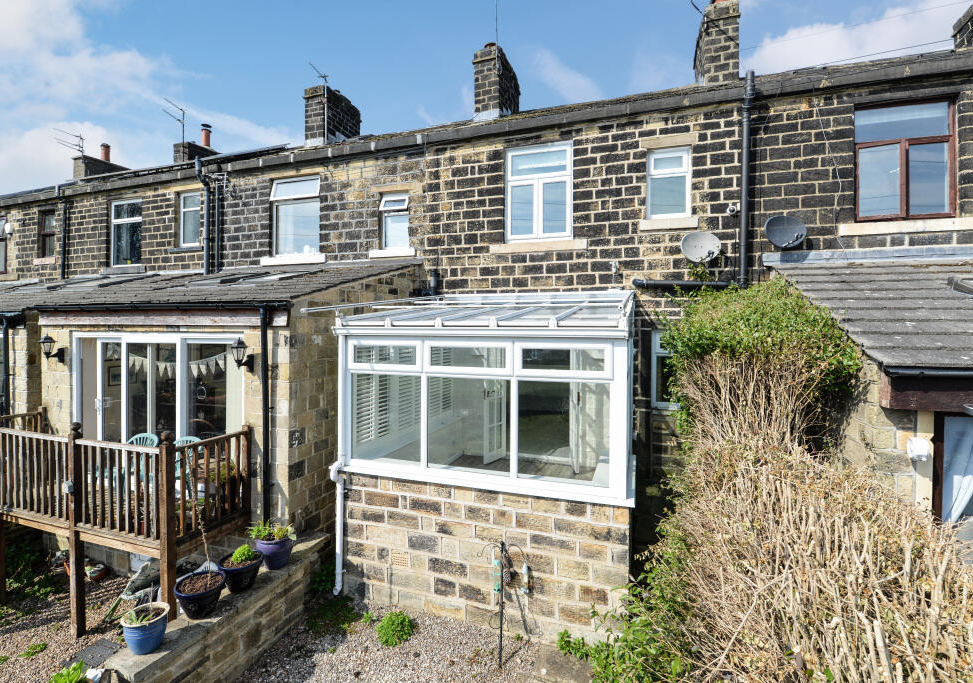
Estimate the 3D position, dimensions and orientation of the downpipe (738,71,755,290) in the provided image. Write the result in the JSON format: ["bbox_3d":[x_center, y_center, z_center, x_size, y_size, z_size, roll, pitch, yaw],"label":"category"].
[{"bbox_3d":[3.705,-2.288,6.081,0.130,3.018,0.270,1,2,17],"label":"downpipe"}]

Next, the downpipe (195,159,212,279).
[{"bbox_3d":[-5.792,-2.491,8.730,0.120,2.300,0.330,1,1,17],"label":"downpipe"}]

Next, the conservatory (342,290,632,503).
[{"bbox_3d":[0.273,0.290,5.402,2.960,2.090,3.140,1,1,17],"label":"conservatory"}]

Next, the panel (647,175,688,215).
[{"bbox_3d":[2.864,-2.290,6.718,0.549,0.637,0.029,1,1,17],"label":"panel"}]

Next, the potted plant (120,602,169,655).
[{"bbox_3d":[-2.783,2.329,3.466,0.314,0.304,0.314,1,1,17],"label":"potted plant"}]

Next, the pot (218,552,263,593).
[{"bbox_3d":[-2.189,2.063,3.806,0.346,0.215,0.346,0,1,0],"label":"pot"}]

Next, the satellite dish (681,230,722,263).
[{"bbox_3d":[3.107,-1.355,6.148,0.519,0.456,0.353,0,1,13],"label":"satellite dish"}]

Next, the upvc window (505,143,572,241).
[{"bbox_3d":[0.881,-2.491,7.193,1.129,1.608,0.099,1,2,17],"label":"upvc window"}]

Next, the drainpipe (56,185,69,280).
[{"bbox_3d":[-10.578,-2.709,10.618,0.095,2.308,0.200,1,2,17],"label":"drainpipe"}]

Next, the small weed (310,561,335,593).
[{"bbox_3d":[-1.972,2.832,5.144,0.316,0.276,0.316,1,2,17],"label":"small weed"}]

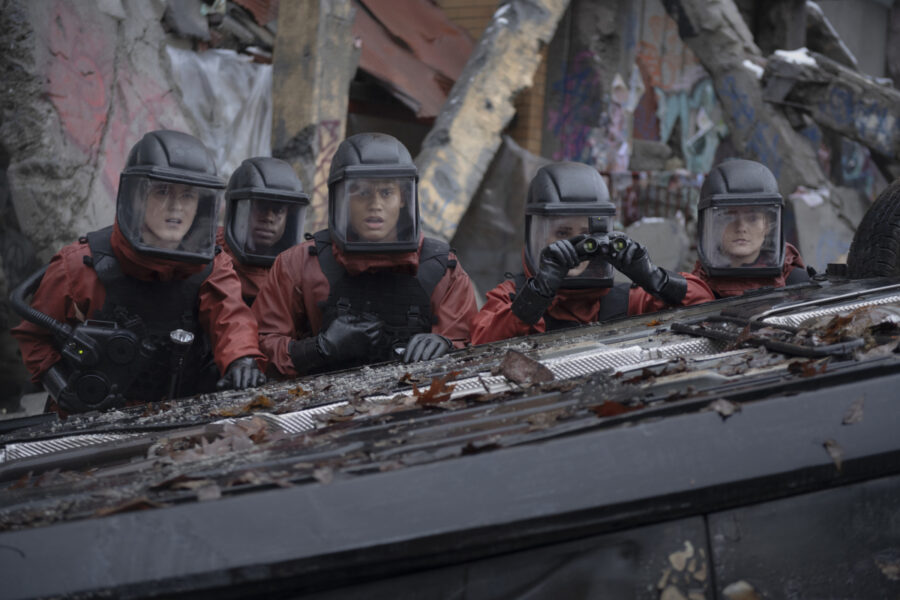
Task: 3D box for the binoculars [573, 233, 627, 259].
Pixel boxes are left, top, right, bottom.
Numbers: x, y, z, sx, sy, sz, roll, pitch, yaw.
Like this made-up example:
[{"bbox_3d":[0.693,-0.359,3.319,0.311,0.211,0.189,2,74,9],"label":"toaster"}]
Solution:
[{"bbox_3d":[0.385,-0.139,3.960,0.125,0.062,0.135,-1,4,-12],"label":"binoculars"}]

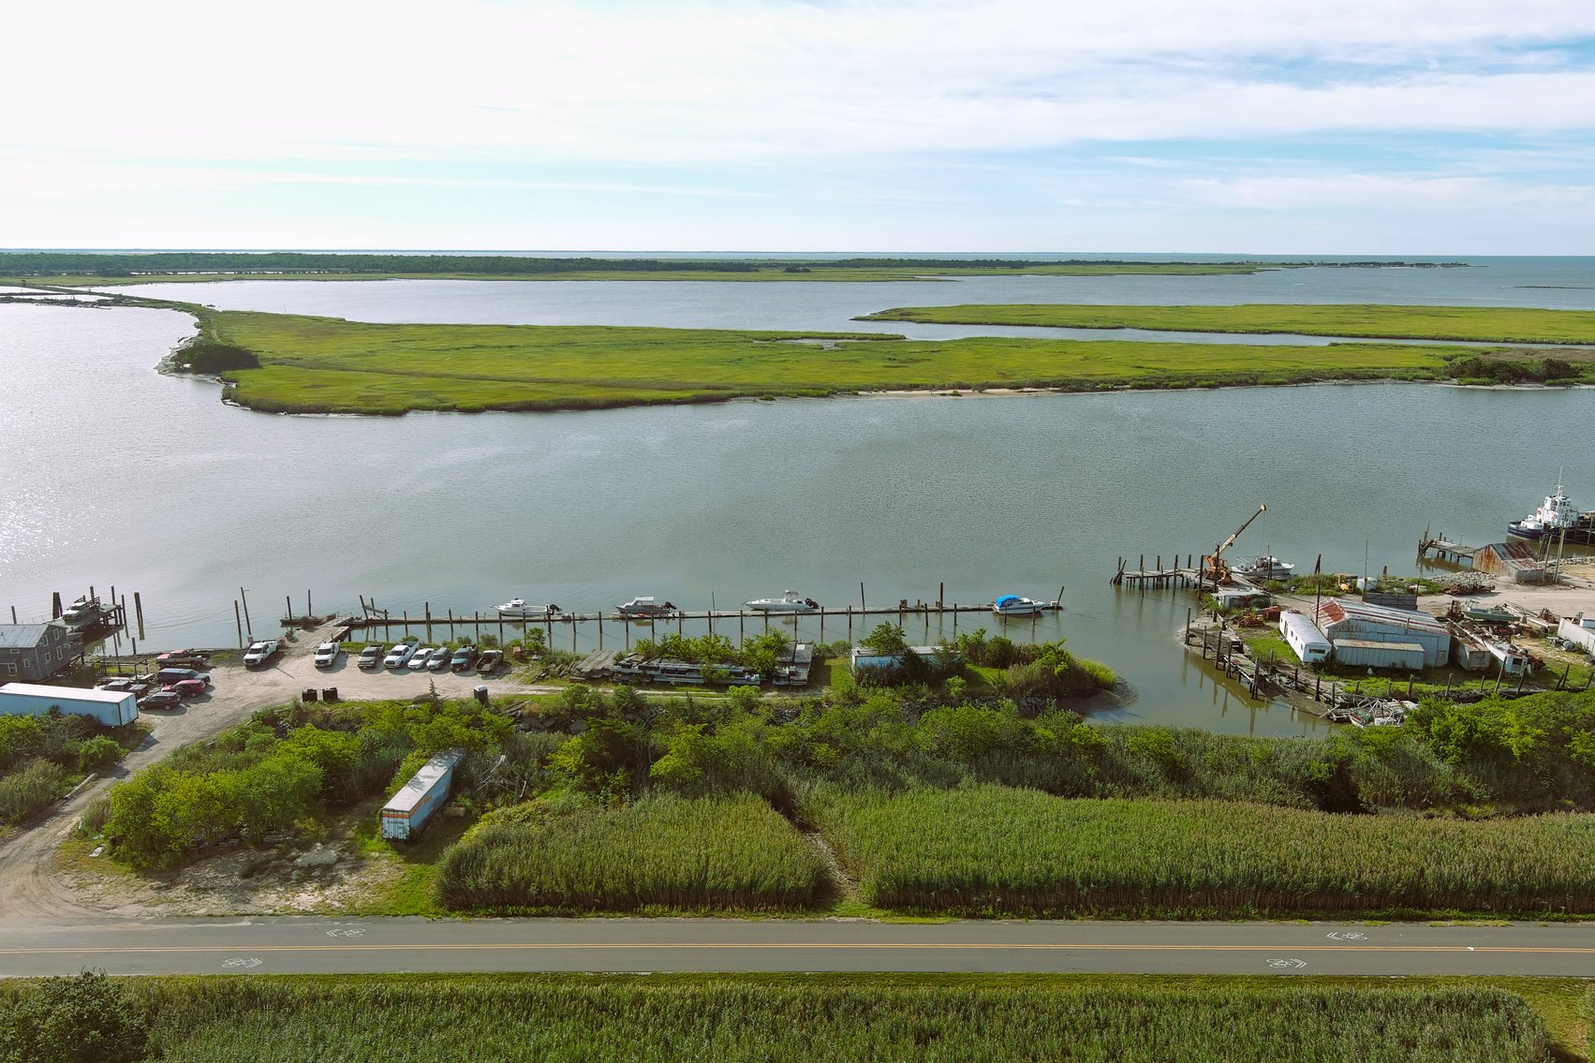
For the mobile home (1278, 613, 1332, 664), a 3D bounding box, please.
[{"bbox_3d":[66.772,13.921,169.644,2.851,2.614,15.586,2,13,9],"label":"mobile home"}]

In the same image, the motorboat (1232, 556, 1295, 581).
[{"bbox_3d":[76.053,5.923,210.716,10.000,3.800,3.200,3,13,13],"label":"motorboat"}]

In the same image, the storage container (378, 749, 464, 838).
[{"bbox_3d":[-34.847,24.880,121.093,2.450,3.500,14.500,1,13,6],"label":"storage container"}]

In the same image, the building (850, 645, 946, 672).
[{"bbox_3d":[13.084,15.906,155.813,12.400,2.750,2.600,-1,13,-4],"label":"building"}]

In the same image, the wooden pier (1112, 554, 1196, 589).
[{"bbox_3d":[56.679,6.495,204.223,13.200,4.200,3.700,-2,13,-12],"label":"wooden pier"}]

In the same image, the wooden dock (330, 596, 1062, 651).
[{"bbox_3d":[-12.550,11.246,185.331,105.135,3.700,7.500,-1,12,-5],"label":"wooden dock"}]

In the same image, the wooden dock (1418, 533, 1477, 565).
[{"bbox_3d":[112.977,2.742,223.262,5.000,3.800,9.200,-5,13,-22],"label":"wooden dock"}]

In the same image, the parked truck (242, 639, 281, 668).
[{"bbox_3d":[-68.317,15.315,163.719,2.050,1.930,5.950,-1,12,-3],"label":"parked truck"}]

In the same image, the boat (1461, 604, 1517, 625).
[{"bbox_3d":[98.184,11.572,182.325,7.700,1.900,2.400,3,13,14],"label":"boat"}]

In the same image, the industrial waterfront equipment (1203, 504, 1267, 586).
[{"bbox_3d":[67.605,1.775,198.672,9.200,12.310,3.000,0,12,0],"label":"industrial waterfront equipment"}]

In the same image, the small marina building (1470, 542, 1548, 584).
[{"bbox_3d":[115.552,4.770,208.359,5.000,4.804,10.265,-2,13,-10],"label":"small marina building"}]

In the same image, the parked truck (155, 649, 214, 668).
[{"bbox_3d":[-75.267,15.556,157.681,5.850,1.850,2.000,-1,13,-4],"label":"parked truck"}]

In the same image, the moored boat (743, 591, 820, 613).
[{"bbox_3d":[-2.325,10.258,190.410,10.900,2.900,3.100,0,12,0],"label":"moored boat"}]

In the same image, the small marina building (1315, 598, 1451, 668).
[{"bbox_3d":[74.789,12.744,165.458,14.600,5.300,9.200,3,13,12],"label":"small marina building"}]

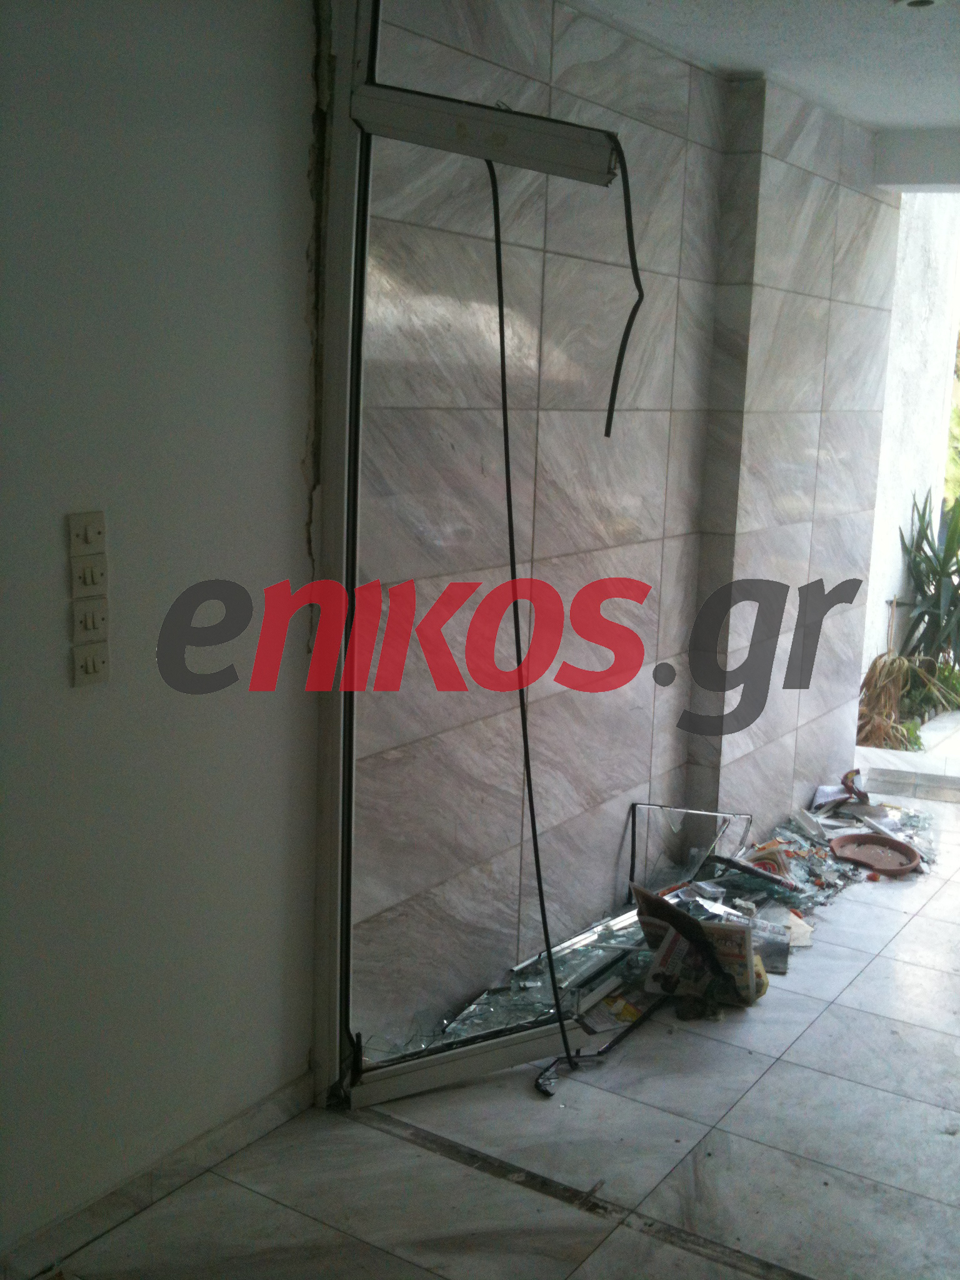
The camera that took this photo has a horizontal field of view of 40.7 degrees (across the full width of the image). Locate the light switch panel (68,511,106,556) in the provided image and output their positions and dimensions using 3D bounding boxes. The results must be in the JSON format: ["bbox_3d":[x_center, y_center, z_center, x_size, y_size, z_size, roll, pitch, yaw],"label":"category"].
[{"bbox_3d":[-0.714,-0.192,2.353,0.014,0.077,0.077,9,13,34],"label":"light switch panel"}]

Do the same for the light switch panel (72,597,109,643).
[{"bbox_3d":[-0.719,-0.033,2.384,0.014,0.077,0.077,9,13,34],"label":"light switch panel"}]

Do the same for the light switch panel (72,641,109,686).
[{"bbox_3d":[-0.721,0.045,2.398,0.014,0.077,0.077,9,13,34],"label":"light switch panel"}]

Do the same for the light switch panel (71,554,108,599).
[{"bbox_3d":[-0.716,-0.117,2.368,0.014,0.077,0.077,9,13,34],"label":"light switch panel"}]

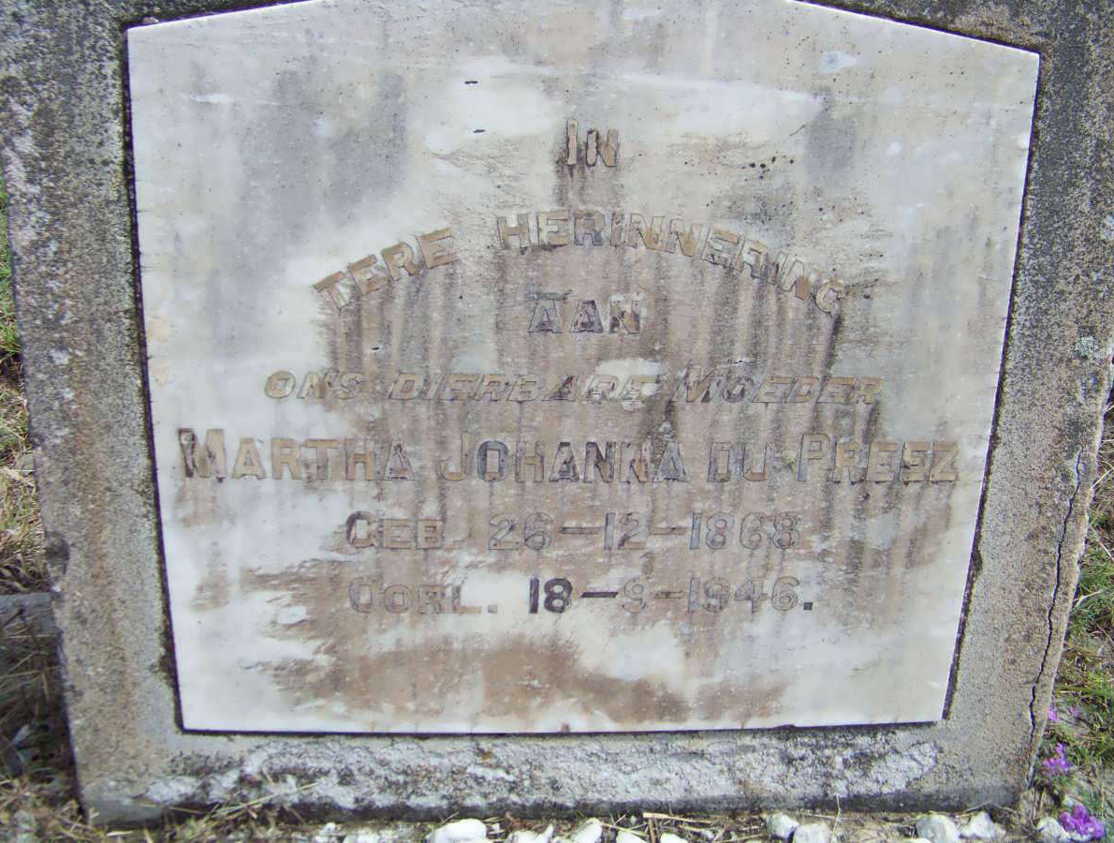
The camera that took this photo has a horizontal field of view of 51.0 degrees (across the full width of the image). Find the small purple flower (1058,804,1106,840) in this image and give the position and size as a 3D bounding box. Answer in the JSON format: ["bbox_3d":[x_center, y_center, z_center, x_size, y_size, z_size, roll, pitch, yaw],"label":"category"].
[{"bbox_3d":[0.418,0.319,0.930,0.036,0.025,0.031,0,17,-4],"label":"small purple flower"}]

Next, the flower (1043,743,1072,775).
[{"bbox_3d":[0.430,0.289,1.005,0.026,0.024,0.025,0,17,-4],"label":"flower"}]

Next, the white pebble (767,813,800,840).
[{"bbox_3d":[0.179,0.320,0.924,0.026,0.019,0.023,0,17,-4],"label":"white pebble"}]

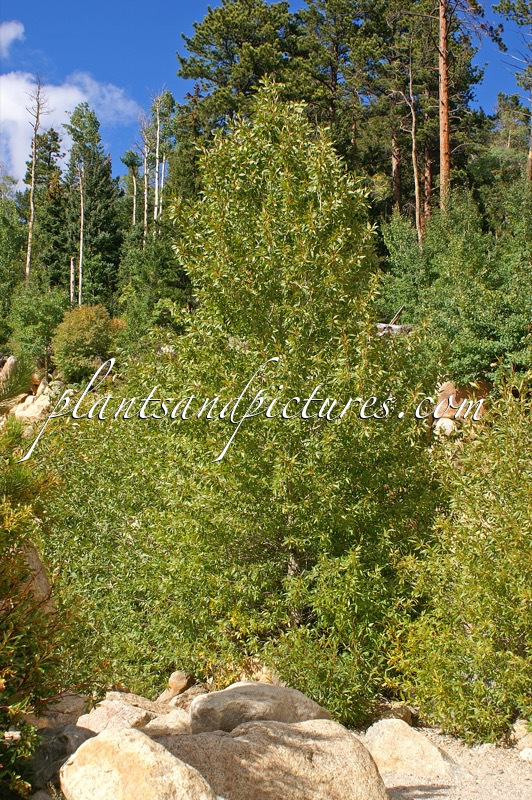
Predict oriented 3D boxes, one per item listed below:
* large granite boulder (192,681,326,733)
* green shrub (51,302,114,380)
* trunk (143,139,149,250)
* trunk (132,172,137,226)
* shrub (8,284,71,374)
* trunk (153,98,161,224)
[{"bbox_3d":[-0.037,2.077,7.700,0.950,0.440,0.650,0,-5,0],"label":"large granite boulder"},{"bbox_3d":[-3.973,-1.223,25.000,1.350,1.700,1.300,1,-3,-9],"label":"green shrub"},{"bbox_3d":[-5.427,-9.120,52.000,0.240,5.400,0.240,0,-5,0],"label":"trunk"},{"bbox_3d":[-6.036,-9.066,53.000,0.190,3.000,0.190,0,-5,0],"label":"trunk"},{"bbox_3d":[-5.689,-1.746,29.000,1.650,2.200,1.550,0,-5,0],"label":"shrub"},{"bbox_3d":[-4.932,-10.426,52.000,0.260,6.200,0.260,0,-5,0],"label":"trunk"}]

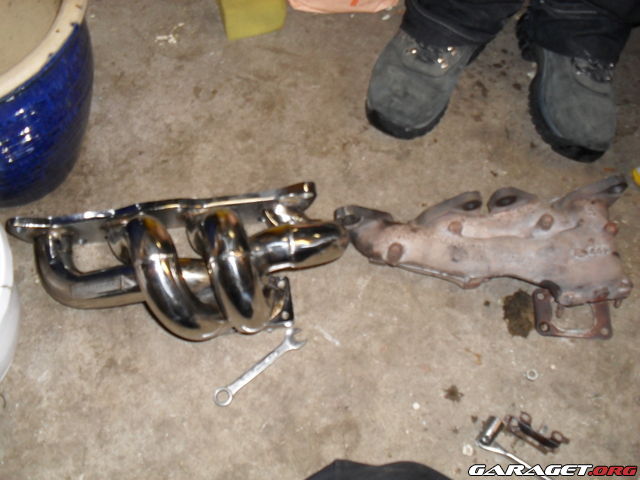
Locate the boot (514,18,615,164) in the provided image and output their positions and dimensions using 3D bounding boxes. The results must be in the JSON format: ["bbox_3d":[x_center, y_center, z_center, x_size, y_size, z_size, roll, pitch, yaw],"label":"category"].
[{"bbox_3d":[0.427,-0.293,1.044,0.120,0.155,0.310,-4,63,-2],"label":"boot"}]

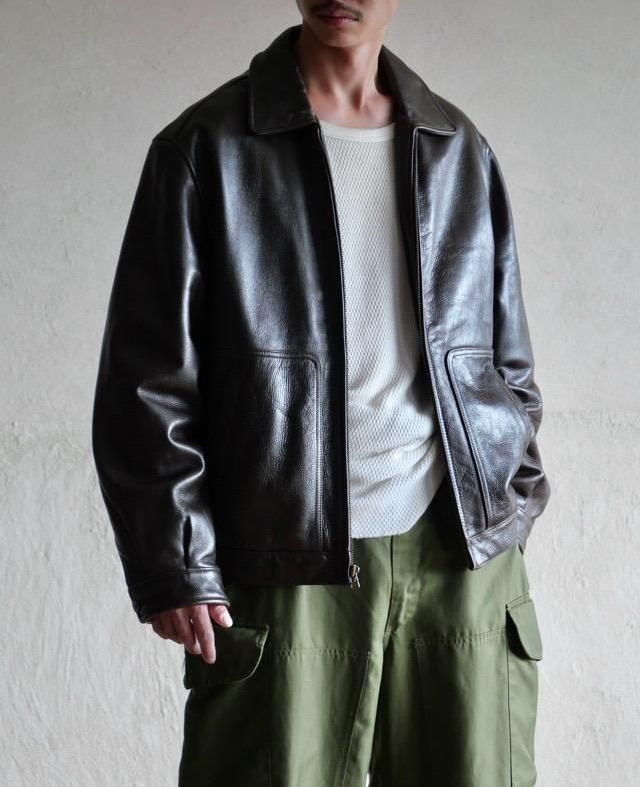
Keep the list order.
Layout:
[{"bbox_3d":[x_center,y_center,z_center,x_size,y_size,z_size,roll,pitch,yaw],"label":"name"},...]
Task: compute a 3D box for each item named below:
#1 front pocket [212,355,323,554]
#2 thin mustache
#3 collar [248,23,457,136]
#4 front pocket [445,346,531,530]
[{"bbox_3d":[-0.070,0.068,3.010,0.150,0.240,0.050,0,5,2],"label":"front pocket"},{"bbox_3d":[0.021,-0.464,3.000,0.053,0.013,0.017,8,13,17],"label":"thin mustache"},{"bbox_3d":[0.041,-0.398,3.100,0.250,0.135,0.170,-2,5,-22],"label":"collar"},{"bbox_3d":[0.212,0.055,3.100,0.130,0.230,0.055,-10,6,-39],"label":"front pocket"}]

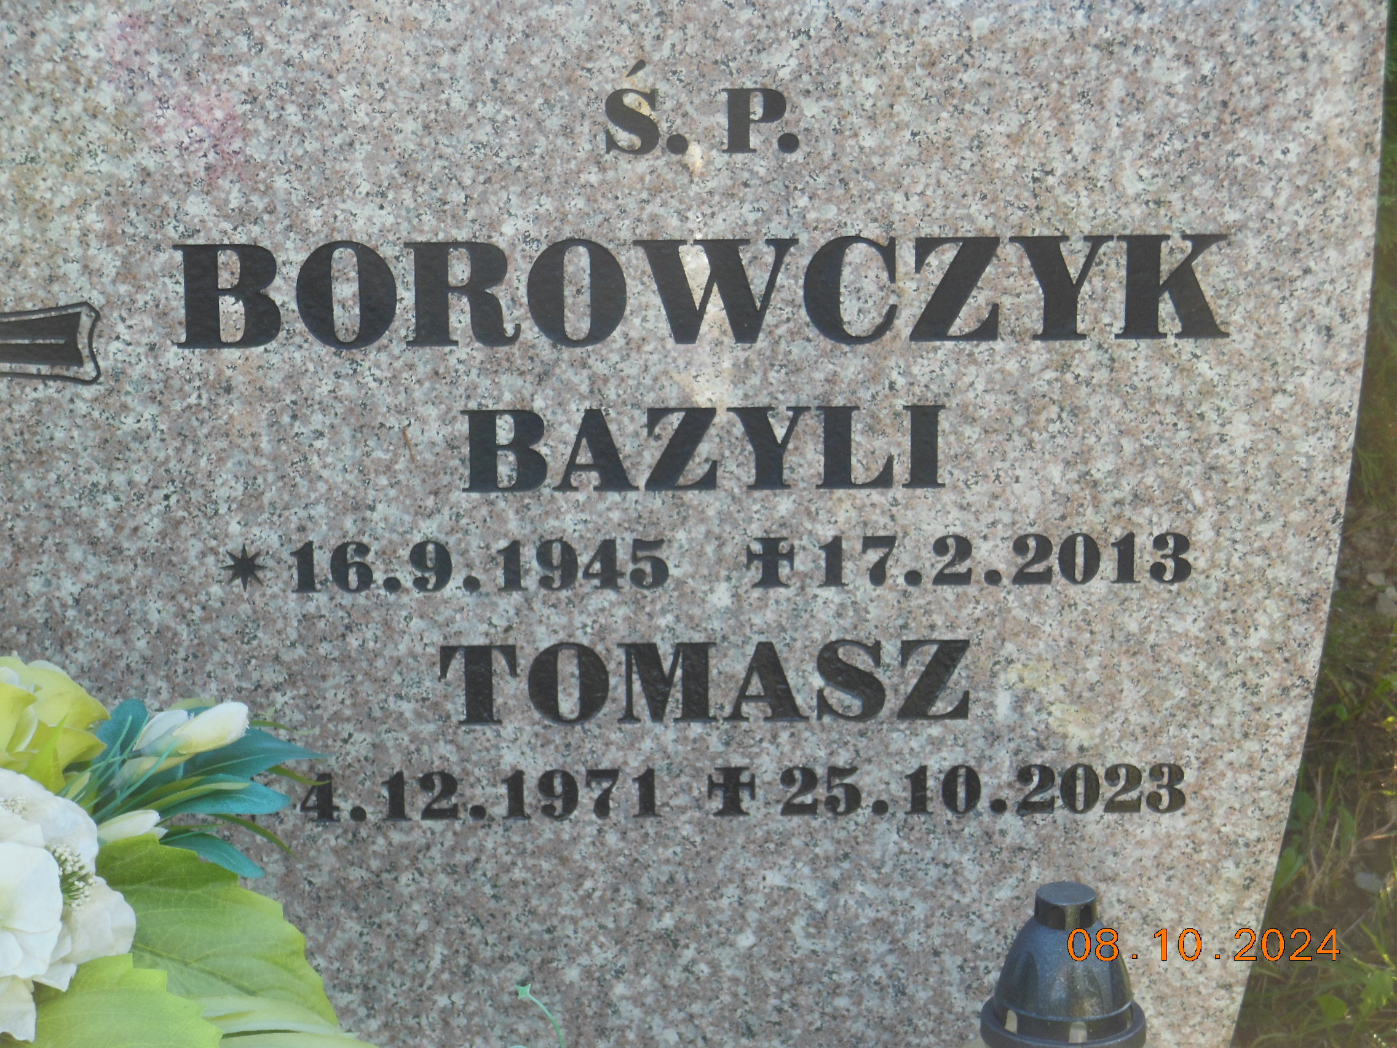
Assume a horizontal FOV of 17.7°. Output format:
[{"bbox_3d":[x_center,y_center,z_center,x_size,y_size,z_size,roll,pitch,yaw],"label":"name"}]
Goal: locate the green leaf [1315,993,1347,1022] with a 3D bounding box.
[{"bbox_3d":[0.473,0.361,3.348,0.023,0.019,0.014,0,18,0],"label":"green leaf"}]

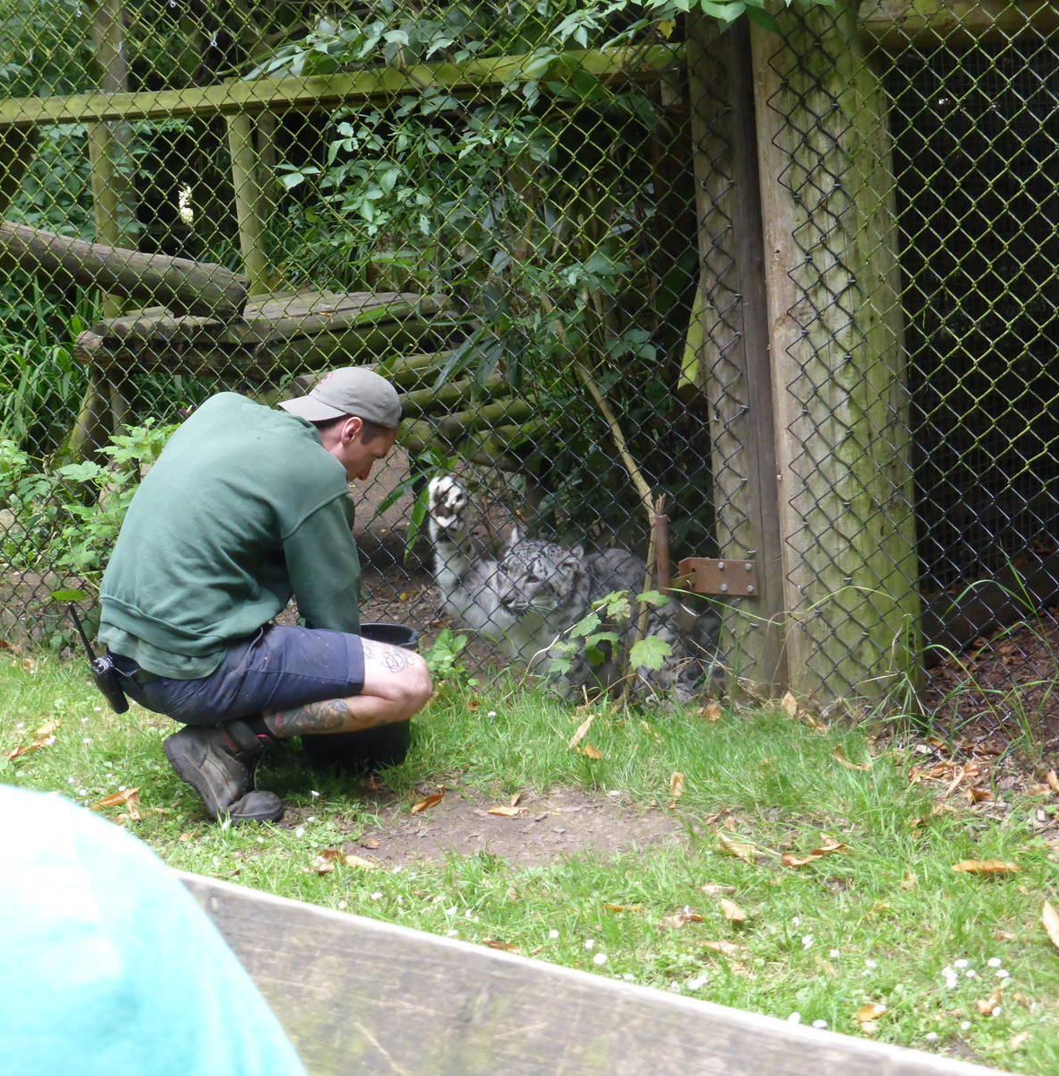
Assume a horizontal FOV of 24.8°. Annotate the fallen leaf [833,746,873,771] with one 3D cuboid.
[{"bbox_3d":[0.595,0.406,4.422,0.075,0.035,0.045,3,13,30],"label":"fallen leaf"}]

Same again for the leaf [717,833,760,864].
[{"bbox_3d":[0.345,0.514,3.978,0.085,0.030,0.040,7,15,40],"label":"leaf"}]

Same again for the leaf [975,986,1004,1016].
[{"bbox_3d":[0.630,0.635,3.300,0.035,0.030,0.060,4,14,33],"label":"leaf"}]

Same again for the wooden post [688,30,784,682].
[{"bbox_3d":[0.451,-0.621,5.500,0.120,2.000,0.110,2,11,34],"label":"wooden post"}]

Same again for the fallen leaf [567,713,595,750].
[{"bbox_3d":[0.111,0.417,5.180,0.035,0.015,0.095,30,64,13],"label":"fallen leaf"}]

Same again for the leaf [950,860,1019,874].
[{"bbox_3d":[0.770,0.559,4.073,0.115,0.025,0.040,-3,9,6],"label":"leaf"}]

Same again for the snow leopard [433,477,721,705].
[{"bbox_3d":[0.084,0.058,5.286,0.450,0.450,0.720,6,15,38],"label":"snow leopard"}]

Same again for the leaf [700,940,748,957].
[{"bbox_3d":[0.306,0.644,3.775,0.075,0.020,0.040,-1,9,19],"label":"leaf"}]

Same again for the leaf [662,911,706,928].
[{"bbox_3d":[0.236,0.585,3.687,0.065,0.018,0.040,-4,12,-6],"label":"leaf"}]

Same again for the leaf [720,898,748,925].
[{"bbox_3d":[0.334,0.612,3.940,0.035,0.015,0.080,-18,35,-20],"label":"leaf"}]

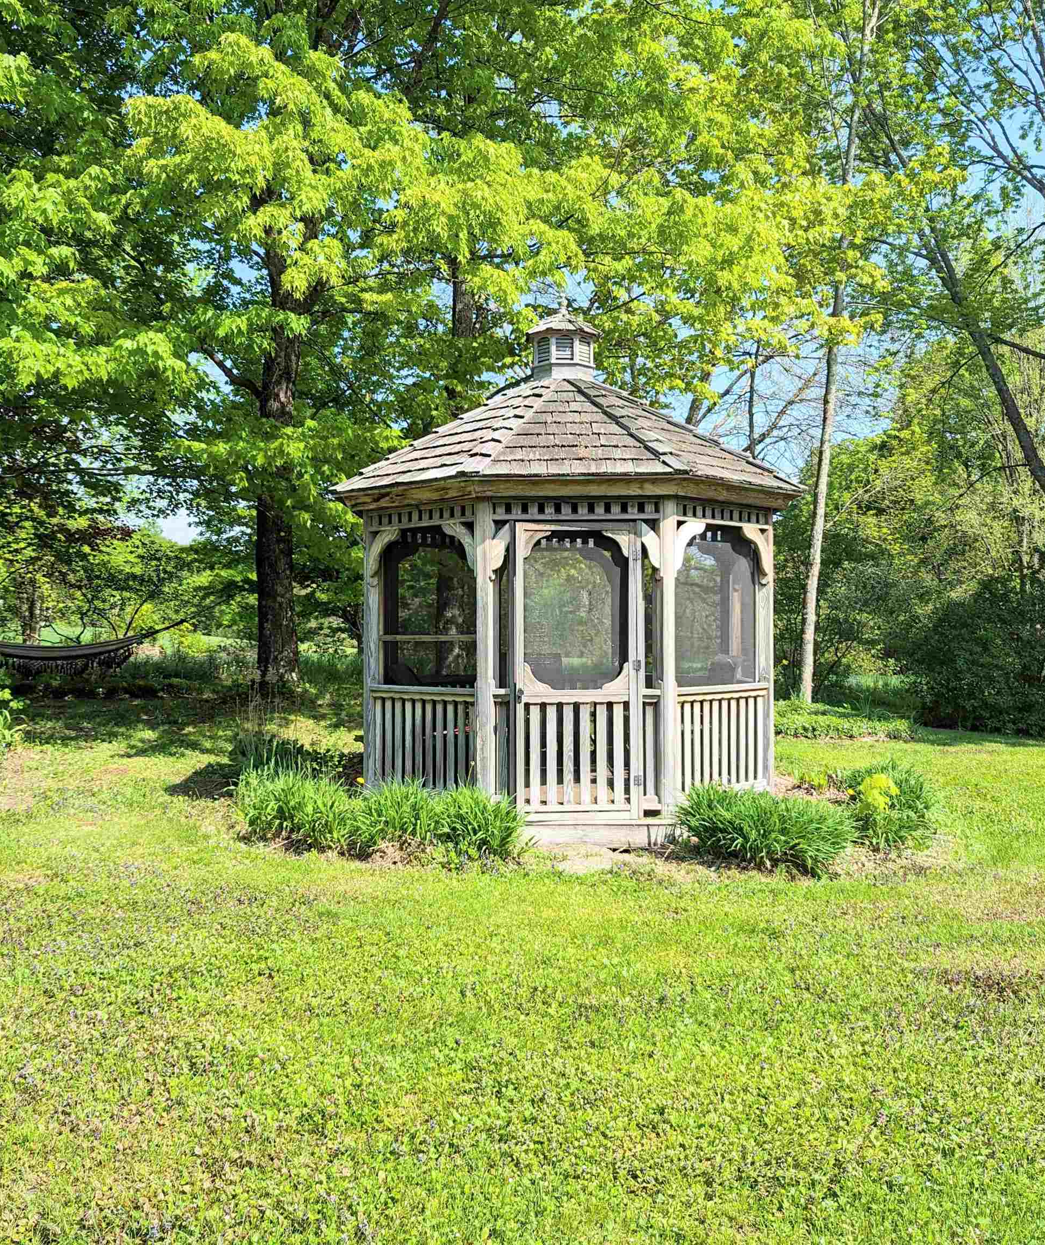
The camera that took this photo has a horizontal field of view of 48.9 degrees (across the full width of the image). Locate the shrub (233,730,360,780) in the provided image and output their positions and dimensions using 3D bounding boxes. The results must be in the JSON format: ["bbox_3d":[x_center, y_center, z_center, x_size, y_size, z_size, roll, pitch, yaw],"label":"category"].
[{"bbox_3d":[-1.960,1.213,9.884,1.100,0.600,0.950,0,-1,-1],"label":"shrub"}]

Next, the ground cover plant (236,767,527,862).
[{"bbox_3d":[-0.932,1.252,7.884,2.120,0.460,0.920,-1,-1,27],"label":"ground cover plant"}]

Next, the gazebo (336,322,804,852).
[{"bbox_3d":[0.341,-0.528,9.127,3.440,4.041,3.440,0,-1,-1],"label":"gazebo"}]

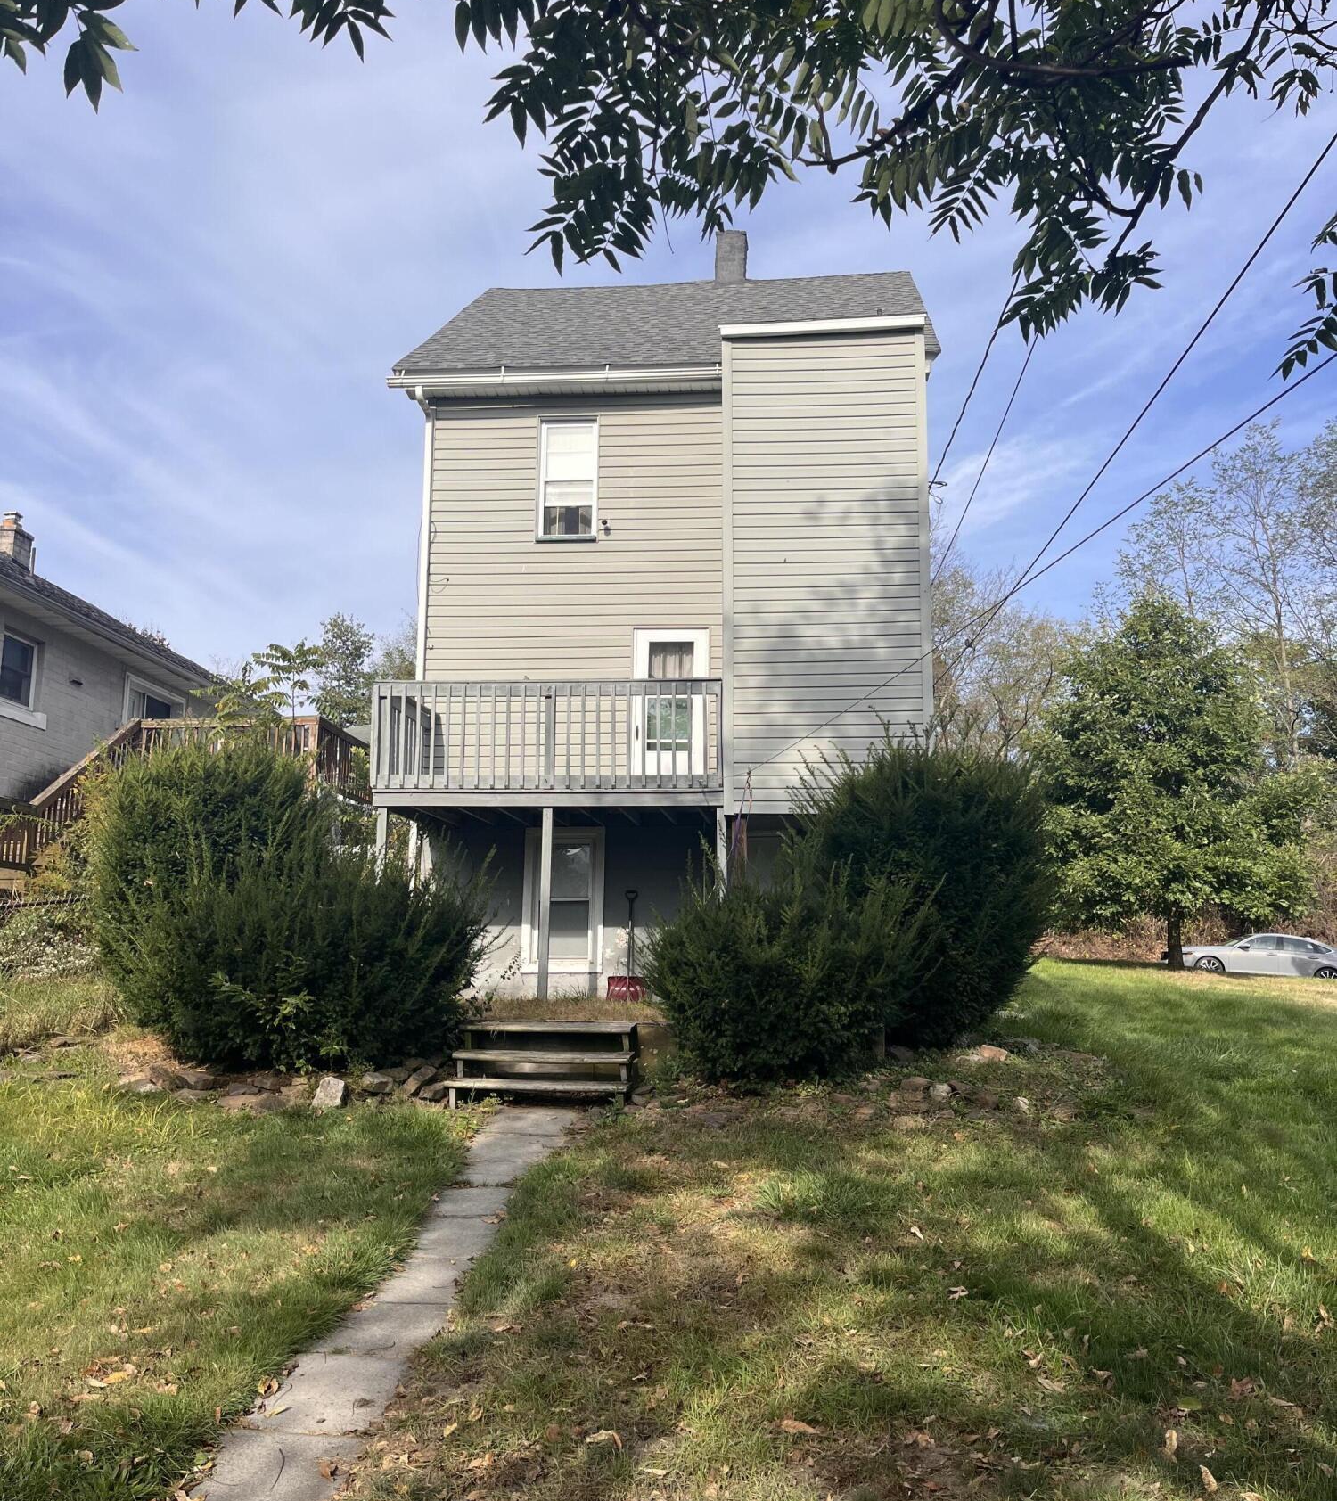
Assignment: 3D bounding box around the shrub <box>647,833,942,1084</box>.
[{"bbox_3d":[0.924,1.599,10.137,2.100,1.800,1.900,0,-8,4],"label":"shrub"}]

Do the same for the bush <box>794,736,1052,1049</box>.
[{"bbox_3d":[2.159,1.233,11.421,2.150,2.700,2.100,0,-8,4],"label":"bush"}]

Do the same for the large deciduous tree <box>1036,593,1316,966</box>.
[{"bbox_3d":[10.796,0.806,28.510,5.500,7.650,5.400,0,-8,4],"label":"large deciduous tree"}]

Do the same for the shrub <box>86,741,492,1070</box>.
[{"bbox_3d":[-3.124,1.281,11.065,3.150,2.650,2.500,0,-8,4],"label":"shrub"}]

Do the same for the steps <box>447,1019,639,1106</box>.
[{"bbox_3d":[-0.910,2.259,9.661,1.300,0.560,0.780,0,-8,4],"label":"steps"}]

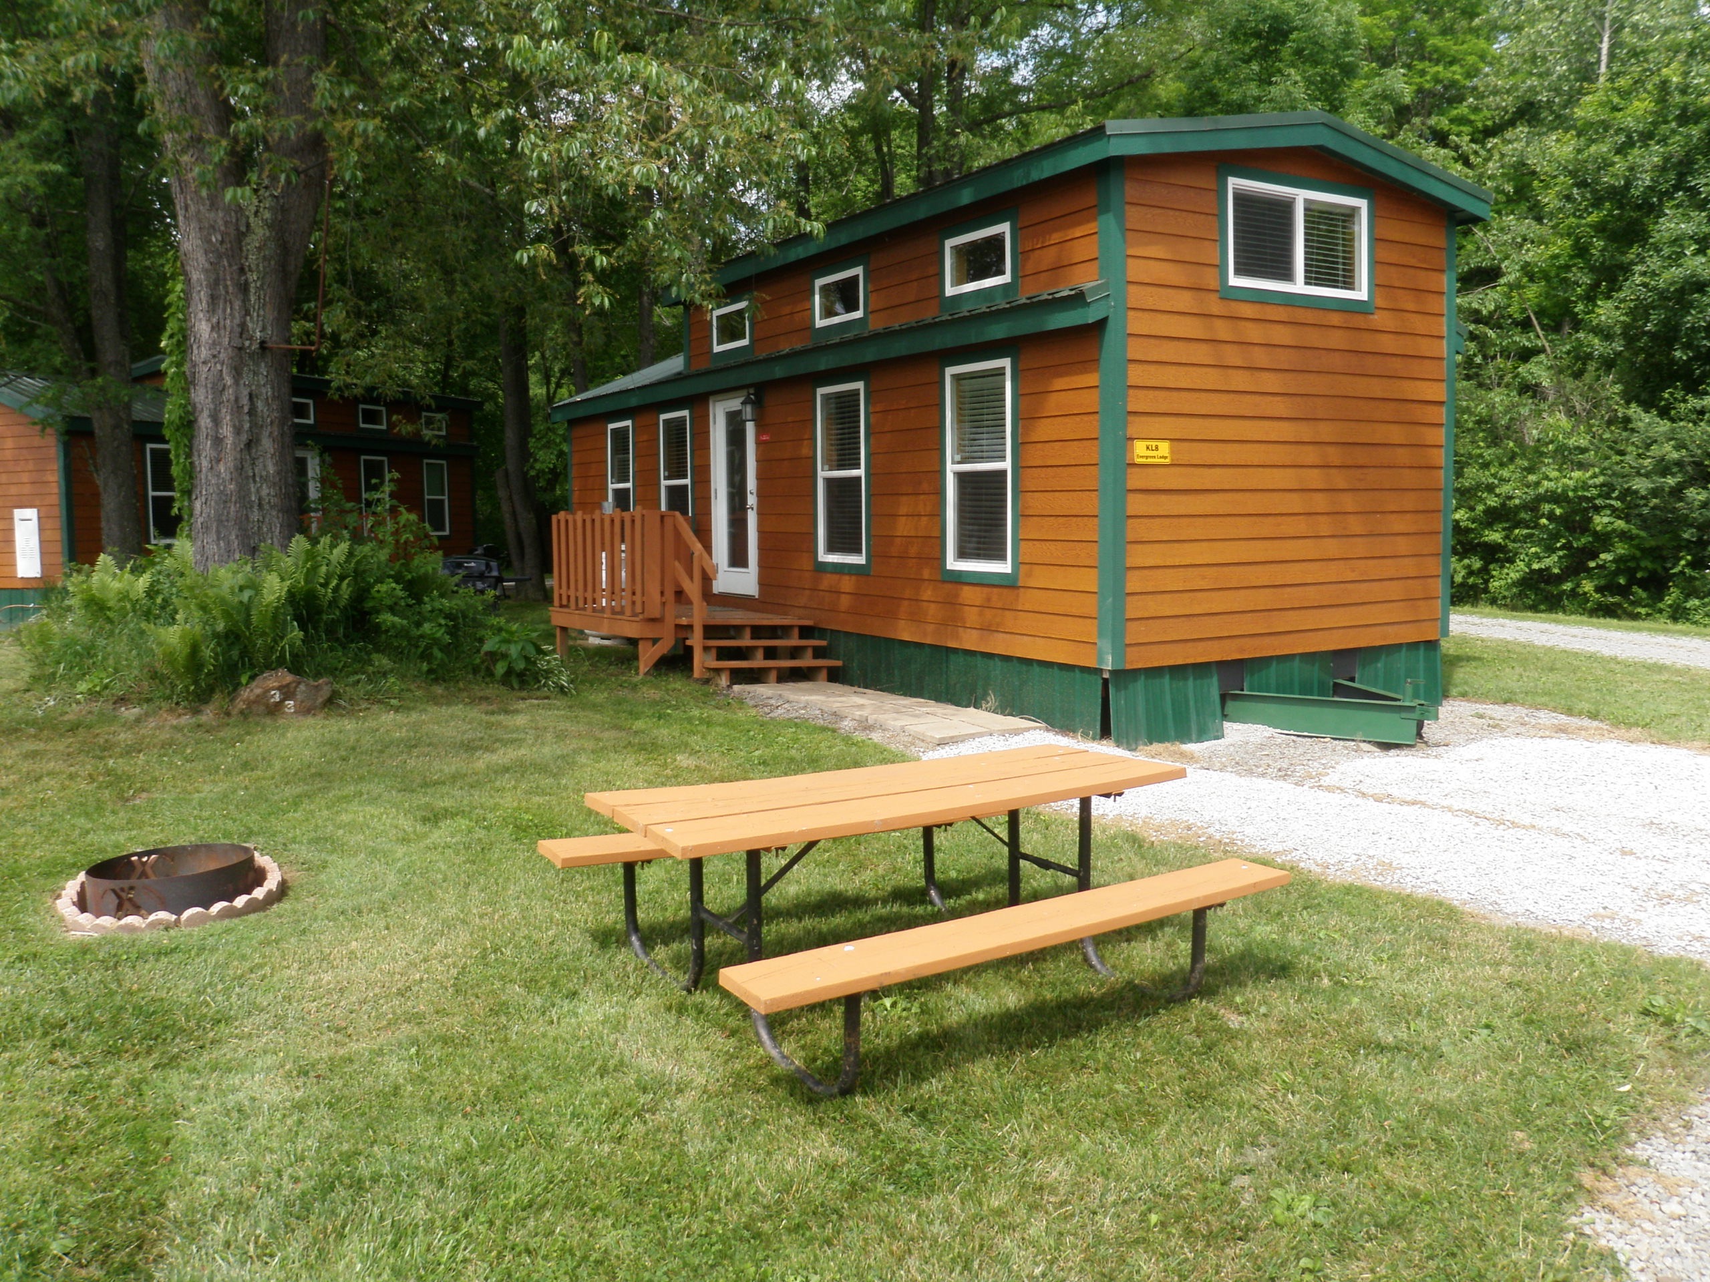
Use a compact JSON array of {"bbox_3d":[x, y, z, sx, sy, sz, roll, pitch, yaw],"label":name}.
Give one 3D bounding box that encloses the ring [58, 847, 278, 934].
[{"bbox_3d":[-3.013,1.049,6.102,0.951,0.190,0.951,-1,5,0],"label":"ring"}]

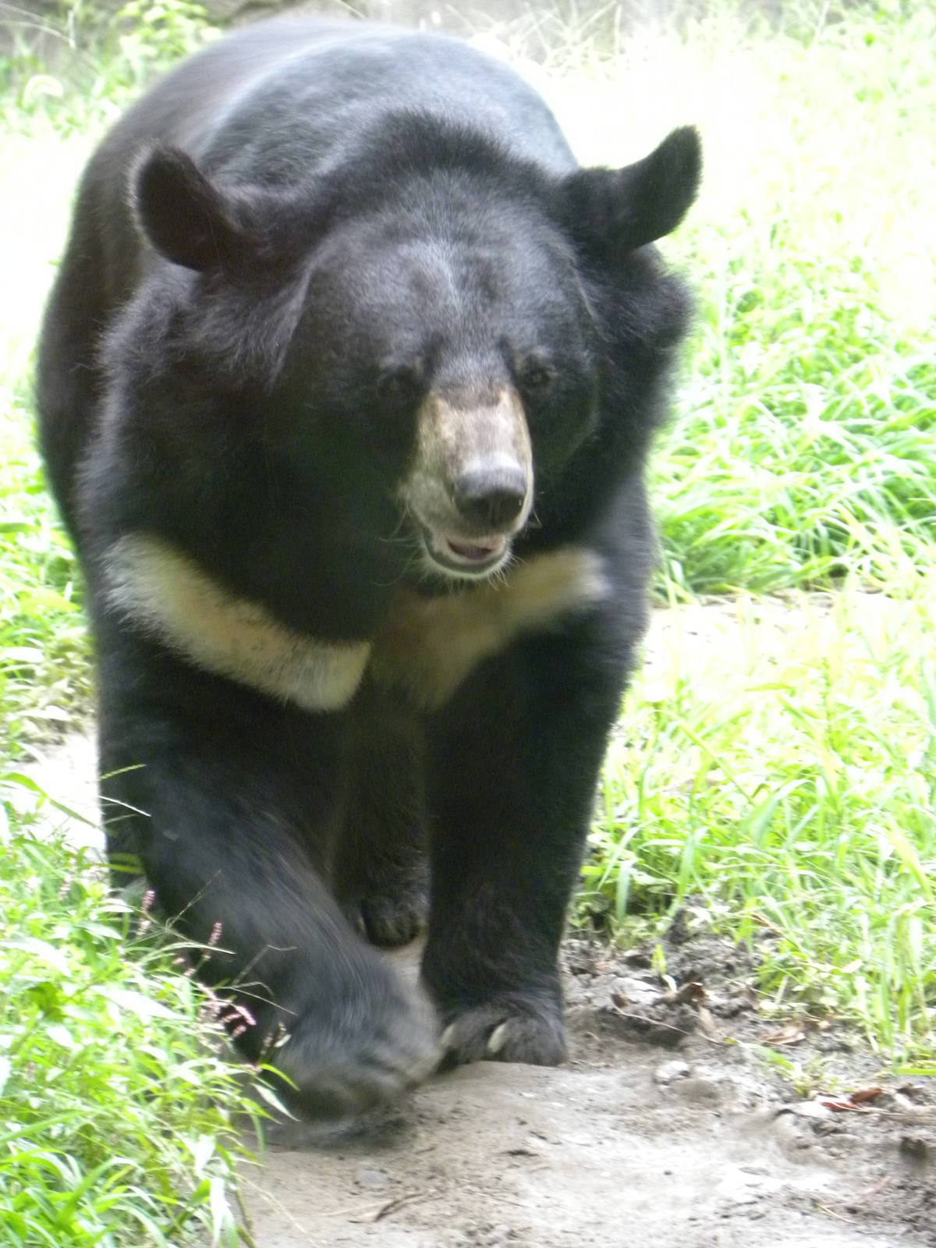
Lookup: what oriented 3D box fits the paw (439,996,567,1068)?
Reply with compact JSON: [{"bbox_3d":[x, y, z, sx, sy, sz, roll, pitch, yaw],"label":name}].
[{"bbox_3d":[0.027,0.352,9.060,0.110,0.055,0.130,2,10,14],"label":"paw"}]

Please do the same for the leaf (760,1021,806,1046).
[{"bbox_3d":[0.274,0.356,9.109,0.039,0.013,0.040,0,10,0],"label":"leaf"}]

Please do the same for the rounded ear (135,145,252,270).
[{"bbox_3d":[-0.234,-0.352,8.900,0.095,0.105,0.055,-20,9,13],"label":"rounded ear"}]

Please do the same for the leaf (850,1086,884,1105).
[{"bbox_3d":[0.337,0.398,8.855,0.030,0.011,0.025,0,10,0],"label":"leaf"}]

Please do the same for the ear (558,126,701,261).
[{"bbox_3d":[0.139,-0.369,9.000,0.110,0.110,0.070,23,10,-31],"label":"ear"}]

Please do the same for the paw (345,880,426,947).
[{"bbox_3d":[-0.075,0.266,9.604,0.090,0.058,0.150,0,10,3],"label":"paw"}]

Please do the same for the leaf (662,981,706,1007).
[{"bbox_3d":[0.191,0.326,9.261,0.038,0.016,0.036,0,10,0],"label":"leaf"}]

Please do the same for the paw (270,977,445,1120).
[{"bbox_3d":[-0.096,0.354,8.799,0.135,0.110,0.140,-1,10,-8],"label":"paw"}]

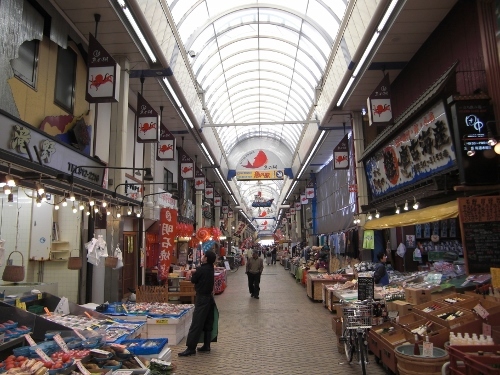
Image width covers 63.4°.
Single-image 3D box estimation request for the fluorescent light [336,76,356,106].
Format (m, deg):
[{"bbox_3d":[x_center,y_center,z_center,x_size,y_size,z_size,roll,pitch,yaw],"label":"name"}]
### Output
[{"bbox_3d":[2.951,-2.948,12.622,0.120,0.100,2.350,-1,-8,1],"label":"fluorescent light"}]

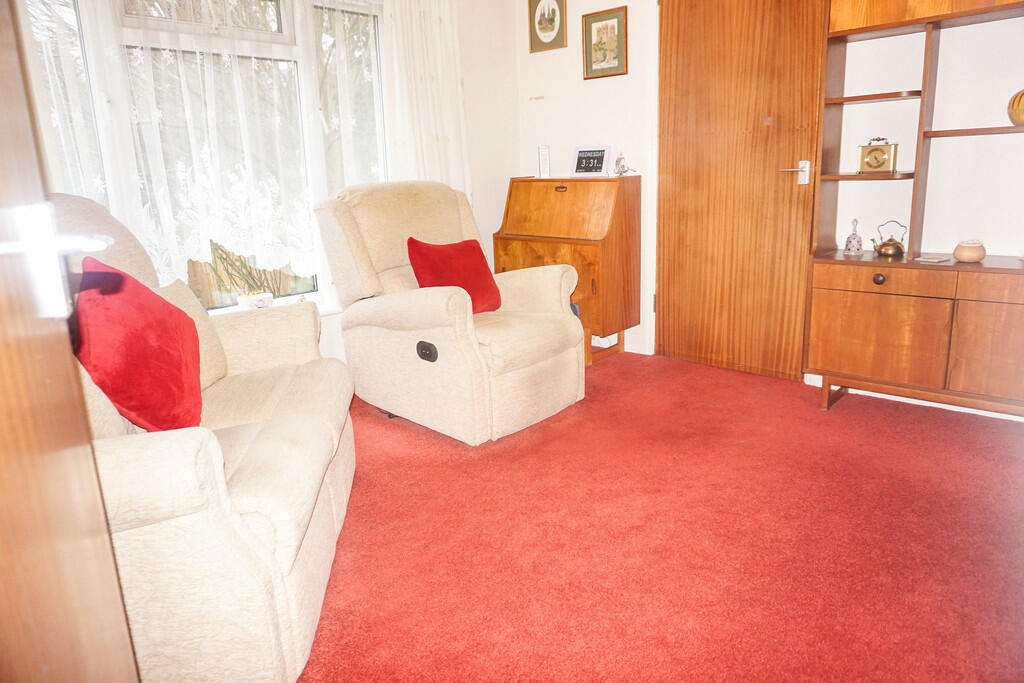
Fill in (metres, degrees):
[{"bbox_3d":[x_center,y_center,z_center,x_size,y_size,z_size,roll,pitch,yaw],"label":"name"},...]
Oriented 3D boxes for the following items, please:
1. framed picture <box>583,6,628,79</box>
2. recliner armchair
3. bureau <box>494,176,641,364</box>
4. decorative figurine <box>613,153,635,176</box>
[{"bbox_3d":[0.495,-1.583,3.635,0.285,0.333,0.020,10,18,41],"label":"framed picture"},{"bbox_3d":[-0.286,-0.204,3.047,0.980,1.000,0.720,11,19,43],"label":"recliner armchair"},{"bbox_3d":[0.303,-0.407,3.830,0.735,0.984,0.380,10,18,41],"label":"bureau"},{"bbox_3d":[0.597,-0.914,3.535,0.090,0.120,0.065,10,18,41],"label":"decorative figurine"}]

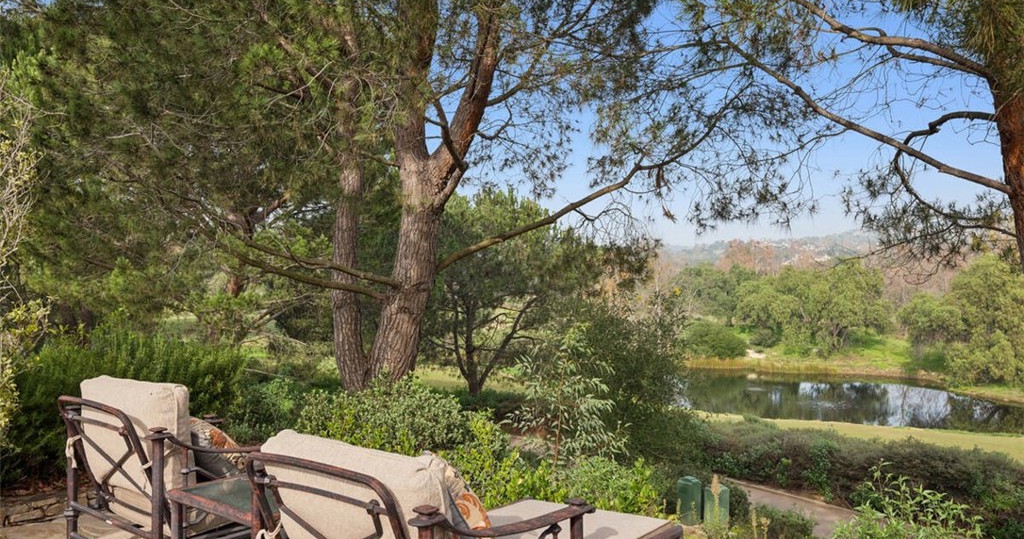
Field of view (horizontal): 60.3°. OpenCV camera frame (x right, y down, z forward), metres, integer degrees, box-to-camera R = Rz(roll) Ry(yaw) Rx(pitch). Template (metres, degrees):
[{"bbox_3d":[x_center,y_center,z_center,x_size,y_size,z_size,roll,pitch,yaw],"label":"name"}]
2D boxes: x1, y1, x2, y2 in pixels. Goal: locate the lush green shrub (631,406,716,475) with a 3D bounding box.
[{"bbox_3d":[2.564,2.731,14.000,1.400,1.120,1.300,0,0,0],"label":"lush green shrub"}]

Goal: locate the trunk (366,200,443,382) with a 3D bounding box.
[{"bbox_3d":[-1.329,0.282,10.800,0.860,2.200,0.580,0,0,0],"label":"trunk"}]

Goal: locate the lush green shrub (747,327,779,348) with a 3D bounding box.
[{"bbox_3d":[18.749,5.090,66.000,2.300,1.600,2.100,0,0,0],"label":"lush green shrub"}]

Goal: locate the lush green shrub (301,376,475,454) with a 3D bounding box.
[{"bbox_3d":[-1.239,1.407,8.500,1.650,0.820,1.300,0,0,0],"label":"lush green shrub"}]

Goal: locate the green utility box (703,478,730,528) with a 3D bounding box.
[{"bbox_3d":[2.633,3.063,11.300,0.310,0.560,0.310,0,0,13],"label":"green utility box"}]

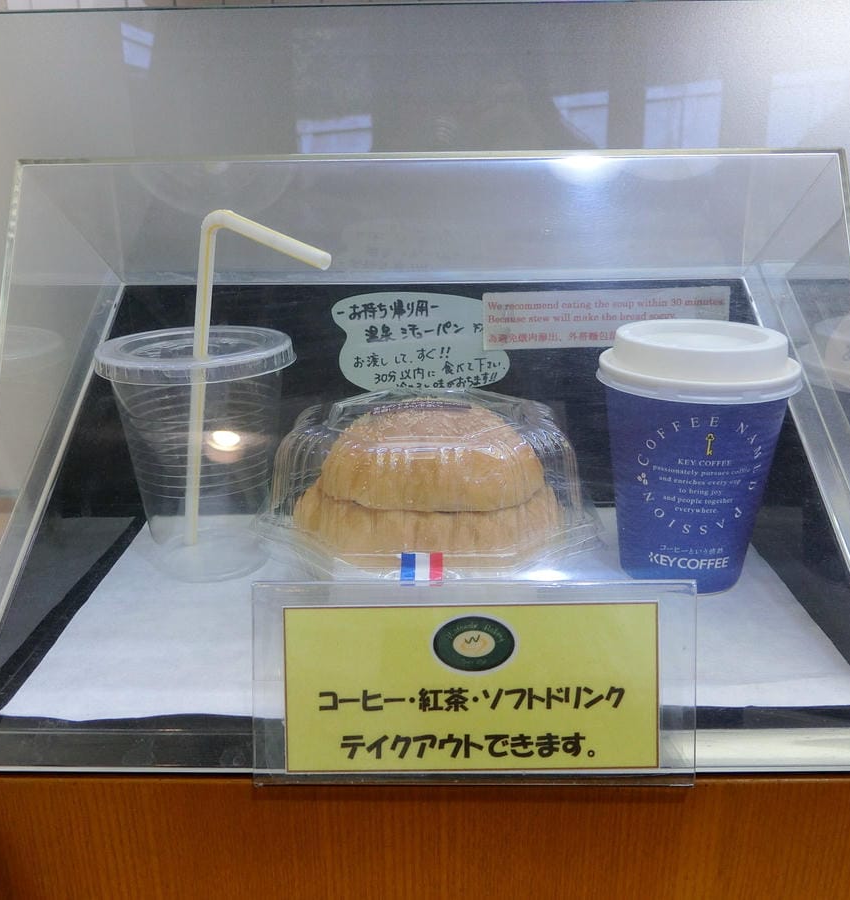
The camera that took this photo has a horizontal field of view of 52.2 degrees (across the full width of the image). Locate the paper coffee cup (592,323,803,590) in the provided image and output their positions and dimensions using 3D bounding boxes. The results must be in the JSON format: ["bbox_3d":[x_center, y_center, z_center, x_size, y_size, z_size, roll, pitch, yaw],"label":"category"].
[{"bbox_3d":[0.115,0.003,0.379,0.084,0.107,0.084,4,20,14],"label":"paper coffee cup"}]

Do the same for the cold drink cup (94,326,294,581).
[{"bbox_3d":[-0.102,0.002,0.398,0.086,0.102,0.086,-1,19,0],"label":"cold drink cup"}]

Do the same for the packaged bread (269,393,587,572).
[{"bbox_3d":[0.001,0.020,0.387,0.142,0.071,0.139,-1,19,0],"label":"packaged bread"}]

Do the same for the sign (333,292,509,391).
[{"bbox_3d":[-0.002,-0.054,0.439,0.090,0.052,0.001,-1,19,0],"label":"sign"}]

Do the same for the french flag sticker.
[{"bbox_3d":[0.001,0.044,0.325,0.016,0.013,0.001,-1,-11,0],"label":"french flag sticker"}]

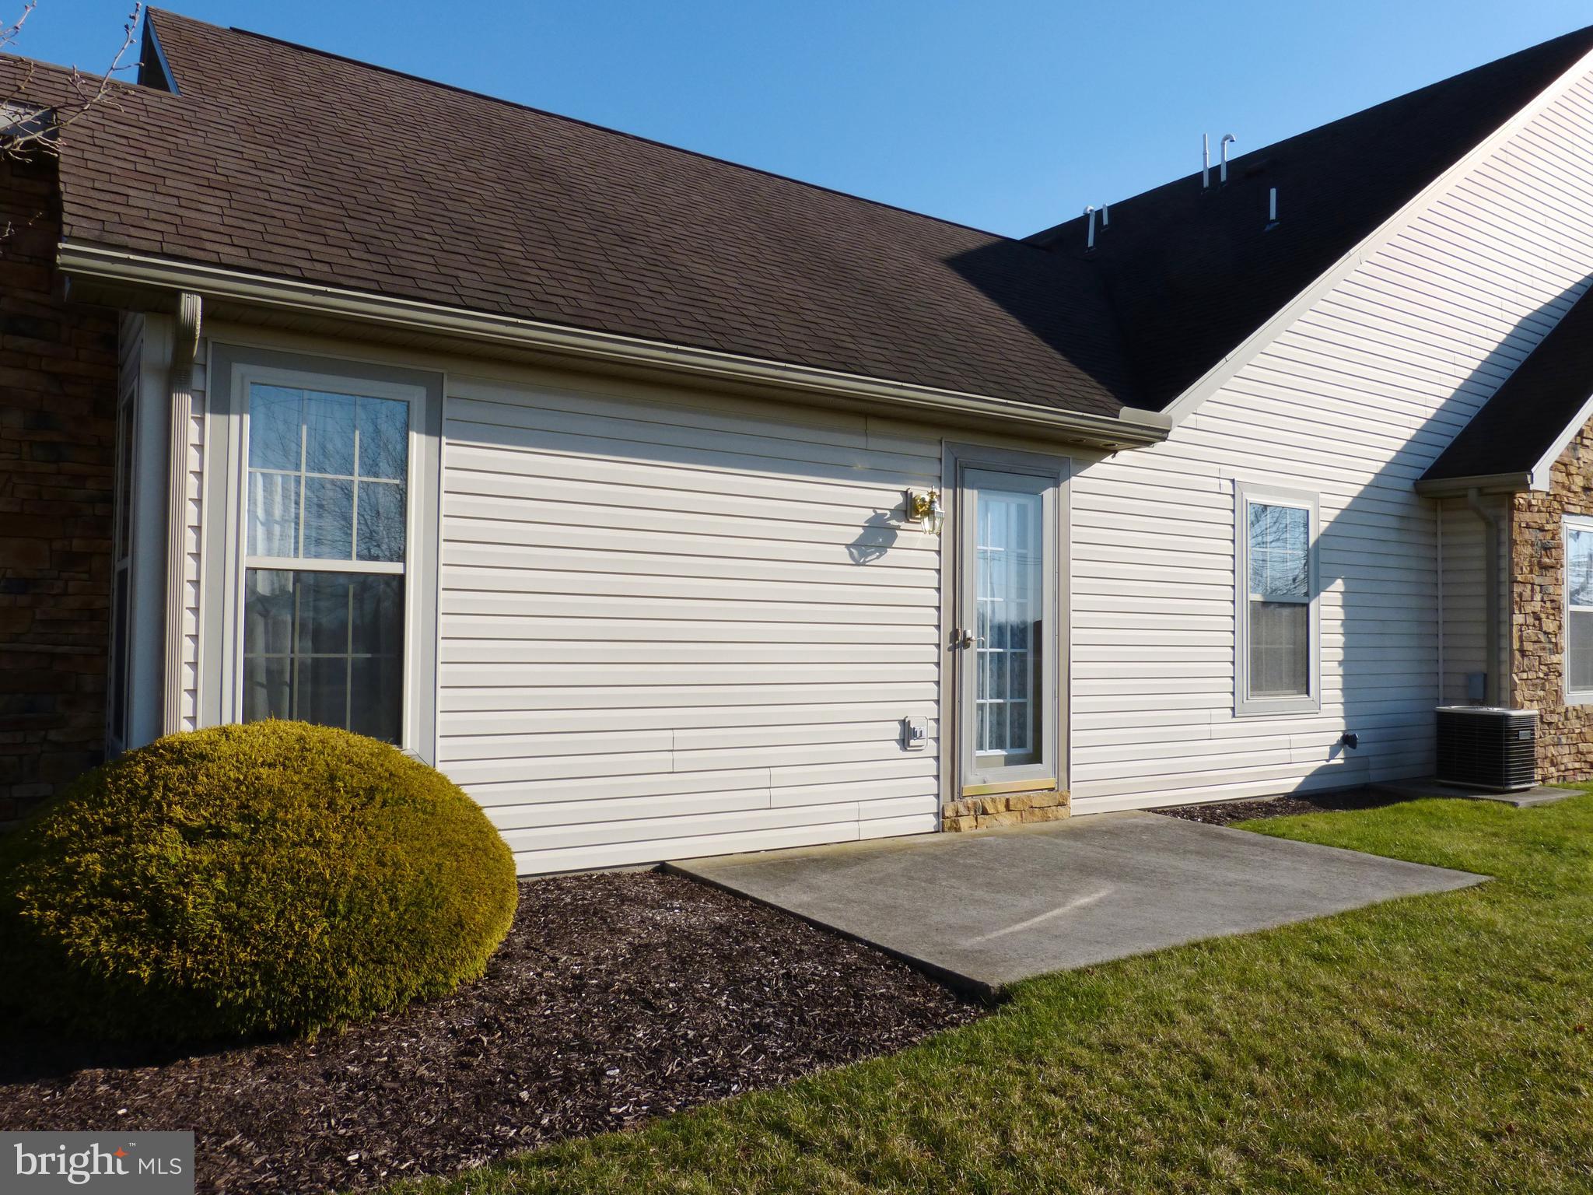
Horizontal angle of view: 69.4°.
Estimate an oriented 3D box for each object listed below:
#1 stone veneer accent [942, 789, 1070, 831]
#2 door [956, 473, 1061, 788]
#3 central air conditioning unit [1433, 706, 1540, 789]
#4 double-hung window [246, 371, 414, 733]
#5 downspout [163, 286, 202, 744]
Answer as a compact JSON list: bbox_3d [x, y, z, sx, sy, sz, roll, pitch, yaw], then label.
[{"bbox_3d":[1.321,1.350,7.261,1.115,0.165,0.090,2,-2,-33],"label":"stone veneer accent"},{"bbox_3d":[1.347,0.219,7.323,0.880,2.038,0.065,2,-2,-33],"label":"door"},{"bbox_3d":[5.695,1.250,9.495,0.545,0.614,0.545,2,-2,-33],"label":"central air conditioning unit"},{"bbox_3d":[-2.059,-0.145,5.064,0.760,1.610,0.090,2,-2,-33],"label":"double-hung window"},{"bbox_3d":[-2.466,0.043,4.586,0.073,2.430,0.330,2,-2,-33],"label":"downspout"}]

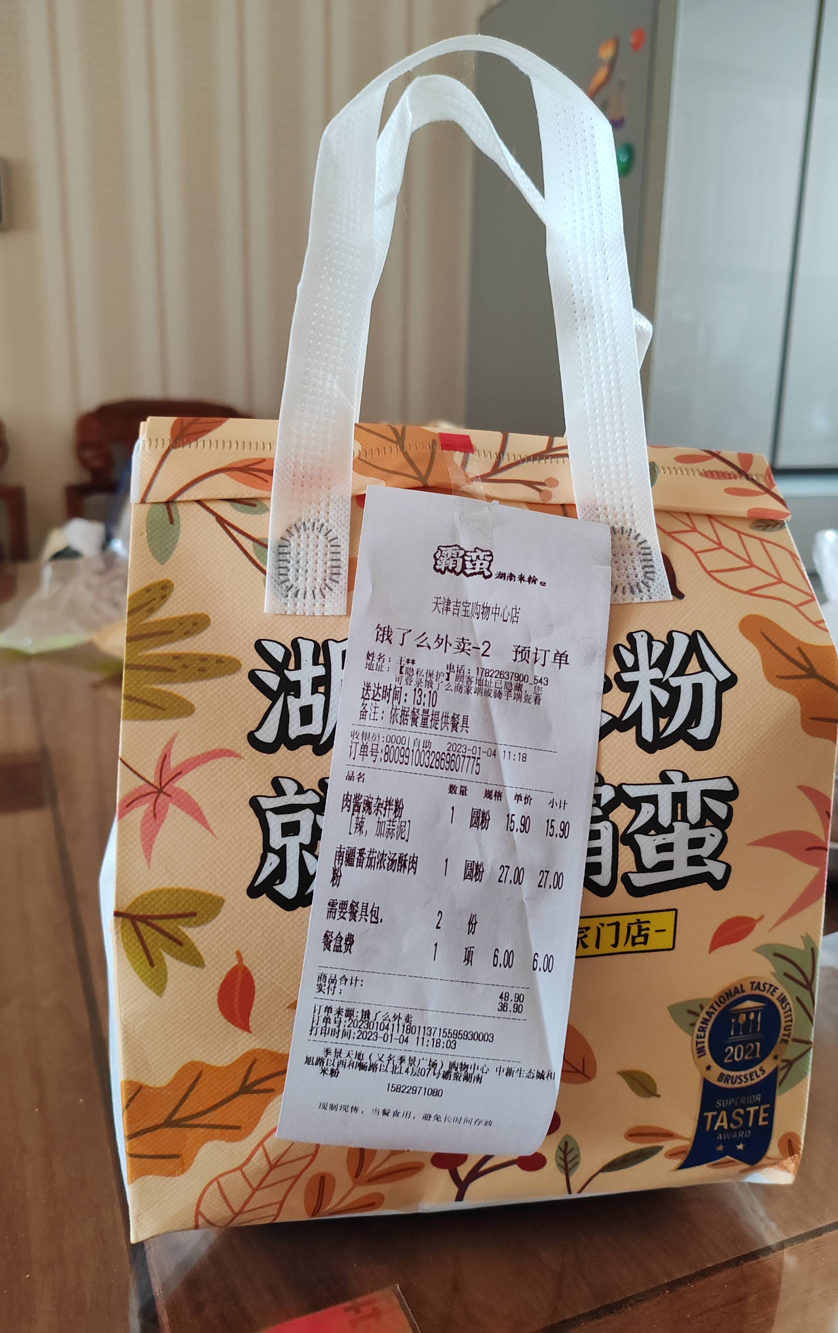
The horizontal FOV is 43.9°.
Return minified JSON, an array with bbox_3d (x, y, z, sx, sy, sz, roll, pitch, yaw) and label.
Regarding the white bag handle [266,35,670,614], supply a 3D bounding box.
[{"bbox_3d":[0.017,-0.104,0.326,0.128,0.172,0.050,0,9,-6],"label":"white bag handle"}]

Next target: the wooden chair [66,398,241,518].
[{"bbox_3d":[-0.464,-0.025,2.079,0.440,0.976,0.470,-4,16,-19],"label":"wooden chair"}]

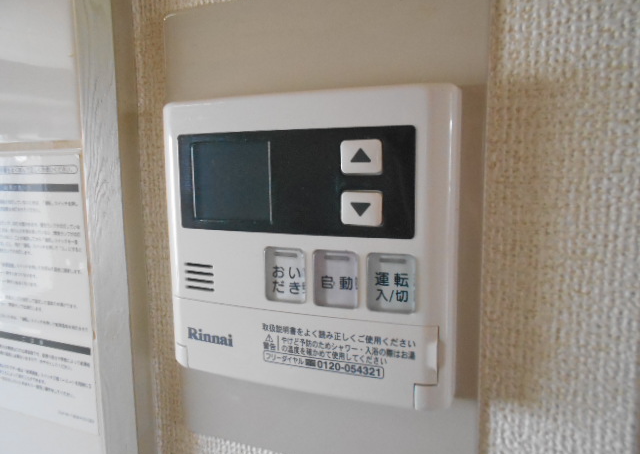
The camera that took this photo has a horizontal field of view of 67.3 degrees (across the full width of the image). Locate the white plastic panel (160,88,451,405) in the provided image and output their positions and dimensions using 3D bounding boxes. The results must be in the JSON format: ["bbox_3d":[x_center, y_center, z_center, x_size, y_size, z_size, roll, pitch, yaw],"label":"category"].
[{"bbox_3d":[-0.009,0.007,0.203,0.125,0.120,0.019,2,8,23],"label":"white plastic panel"}]

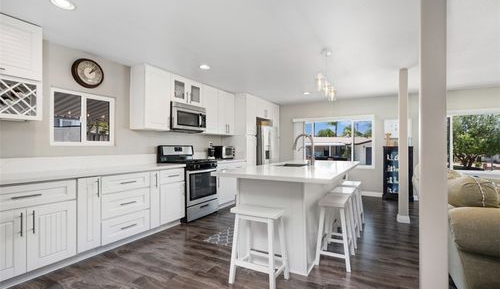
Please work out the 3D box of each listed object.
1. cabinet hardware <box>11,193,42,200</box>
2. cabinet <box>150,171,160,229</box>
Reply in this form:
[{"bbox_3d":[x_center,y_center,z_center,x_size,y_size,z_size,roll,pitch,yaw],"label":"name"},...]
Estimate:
[{"bbox_3d":[-1.909,0.447,2.018,0.035,0.014,0.195,0,0,30],"label":"cabinet hardware"},{"bbox_3d":[-1.518,0.720,3.265,0.620,0.760,0.150,0,0,29],"label":"cabinet"}]

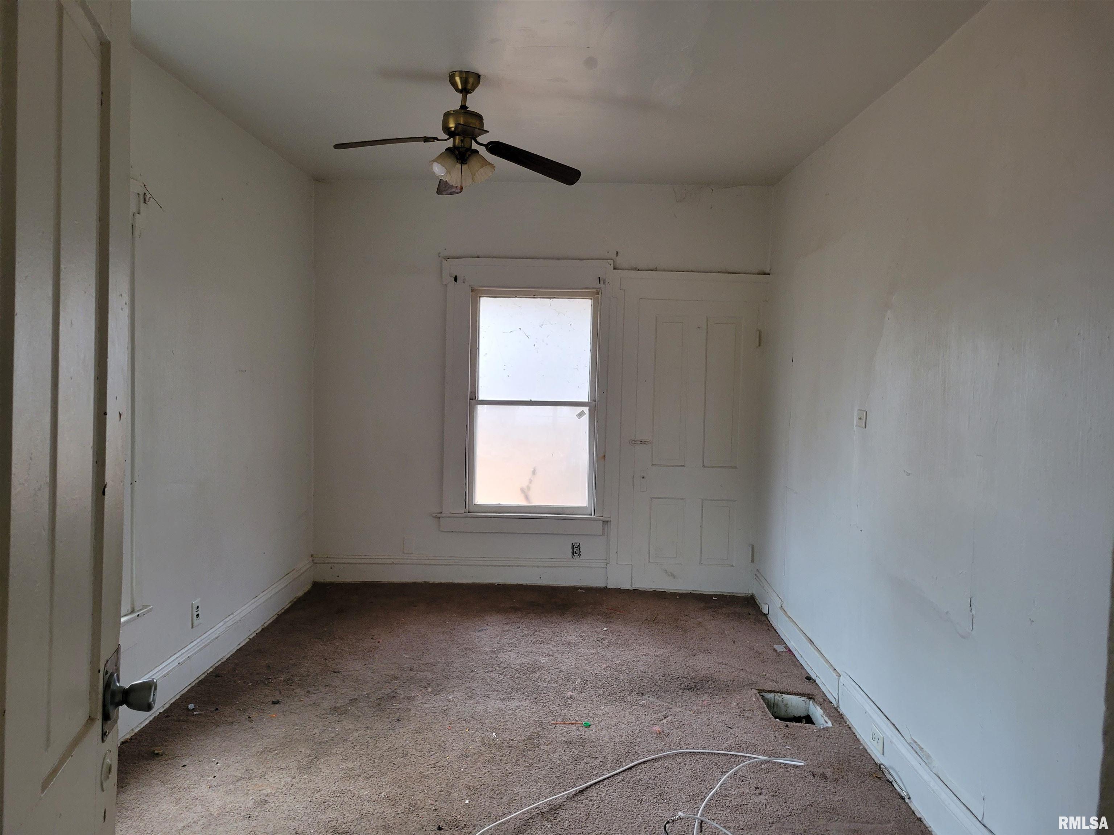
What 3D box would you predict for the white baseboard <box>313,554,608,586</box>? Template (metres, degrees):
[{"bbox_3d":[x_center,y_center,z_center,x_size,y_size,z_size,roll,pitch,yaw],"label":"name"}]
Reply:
[{"bbox_3d":[-0.656,1.041,5.669,1.989,0.194,0.025,1,3,1],"label":"white baseboard"}]

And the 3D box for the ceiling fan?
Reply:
[{"bbox_3d":[-0.391,-1.186,3.464,1.030,0.485,1.030,0,3,-13],"label":"ceiling fan"}]

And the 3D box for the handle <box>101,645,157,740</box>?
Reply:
[{"bbox_3d":[-0.668,0.433,1.321,0.064,0.112,0.088,0,3,-15],"label":"handle"}]

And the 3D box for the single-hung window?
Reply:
[{"bbox_3d":[-0.162,-0.094,5.641,0.859,1.503,0.100,1,3,1],"label":"single-hung window"}]

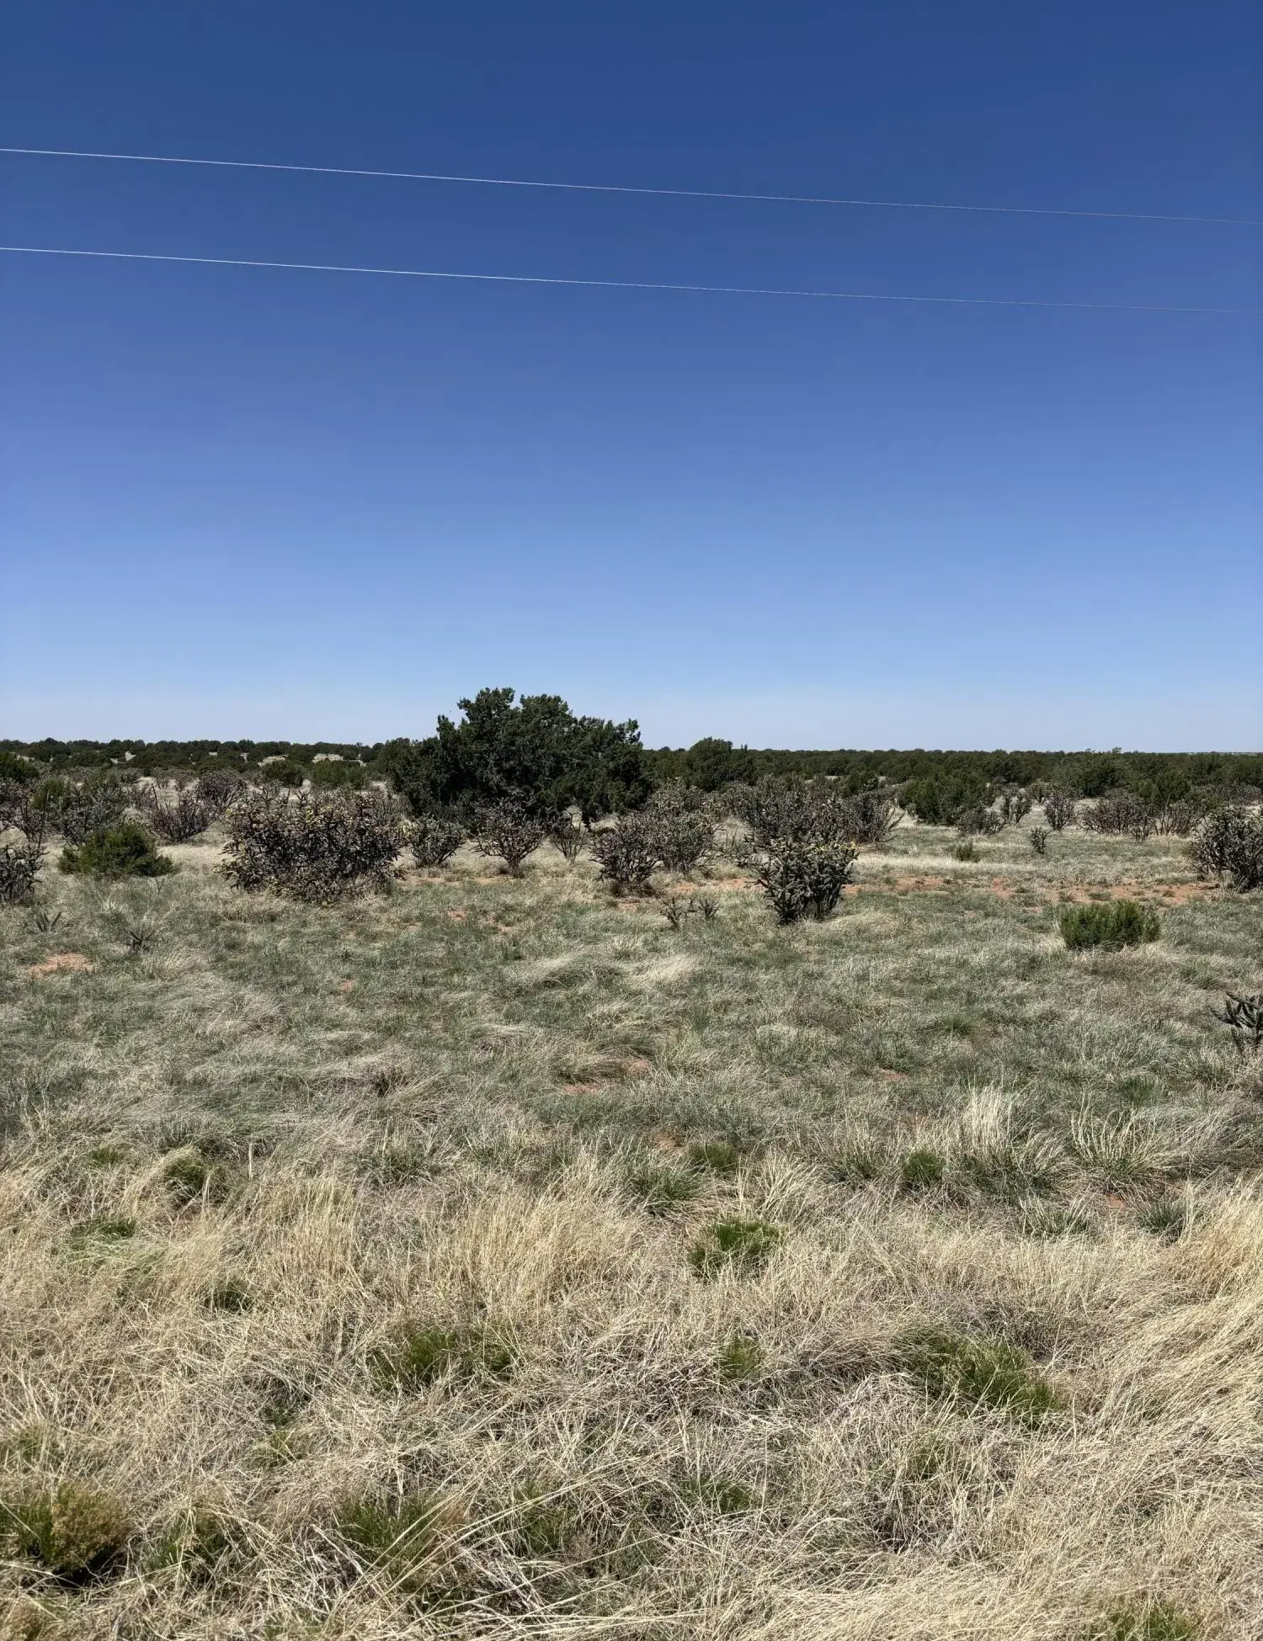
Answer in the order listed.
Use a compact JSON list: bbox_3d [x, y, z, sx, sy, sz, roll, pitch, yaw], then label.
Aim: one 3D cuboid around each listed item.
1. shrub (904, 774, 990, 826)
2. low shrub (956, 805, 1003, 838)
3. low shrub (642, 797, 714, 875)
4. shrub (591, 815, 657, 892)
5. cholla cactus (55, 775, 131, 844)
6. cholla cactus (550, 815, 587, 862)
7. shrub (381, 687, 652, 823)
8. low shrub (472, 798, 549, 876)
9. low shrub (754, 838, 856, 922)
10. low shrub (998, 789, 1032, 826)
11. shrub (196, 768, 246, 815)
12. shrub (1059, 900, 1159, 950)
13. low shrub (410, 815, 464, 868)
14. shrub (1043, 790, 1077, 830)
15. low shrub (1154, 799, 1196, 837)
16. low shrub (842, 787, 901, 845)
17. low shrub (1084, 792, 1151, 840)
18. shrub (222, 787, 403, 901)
[{"bbox_3d":[7.948,-0.546,31.921,2.139,1.264,1.925,1,3,14],"label":"shrub"},{"bbox_3d":[7.527,-0.002,27.341,0.980,0.710,0.890,1,3,15],"label":"low shrub"},{"bbox_3d":[0.683,0.228,18.456,1.030,1.120,0.980,0,3,2],"label":"low shrub"},{"bbox_3d":[-0.082,0.403,16.358,0.860,0.994,0.774,0,3,0],"label":"shrub"},{"bbox_3d":[-10.297,-0.178,24.141,1.340,1.370,1.200,-1,3,-23],"label":"cholla cactus"},{"bbox_3d":[-1.019,0.298,20.427,0.611,0.745,0.550,0,3,-3],"label":"cholla cactus"},{"bbox_3d":[-2.993,-1.747,32.891,6.997,3.436,6.158,0,3,-5],"label":"shrub"},{"bbox_3d":[-1.740,0.234,18.257,1.090,1.130,1.040,0,3,-5],"label":"low shrub"},{"bbox_3d":[1.844,0.614,13.459,1.060,0.850,0.950,0,3,8],"label":"low shrub"},{"bbox_3d":[9.575,-0.328,31.547,0.845,0.887,0.803,1,3,17],"label":"low shrub"},{"bbox_3d":[-11.462,-0.828,35.296,1.346,1.243,1.211,-1,3,-18],"label":"shrub"},{"bbox_3d":[4.518,0.960,11.932,0.935,0.419,0.748,2,3,21],"label":"shrub"},{"bbox_3d":[-2.996,0.321,19.457,0.822,0.784,0.740,0,3,-9],"label":"low shrub"},{"bbox_3d":[9.989,-0.254,29.525,0.730,0.990,0.690,1,3,19],"label":"shrub"},{"bbox_3d":[11.569,-0.029,26.878,0.870,0.810,0.780,1,3,23],"label":"low shrub"},{"bbox_3d":[4.700,-0.093,24.869,1.170,1.130,1.050,1,3,11],"label":"low shrub"},{"bbox_3d":[10.768,-0.152,27.946,1.527,0.945,1.221,2,3,21],"label":"low shrub"},{"bbox_3d":[-3.950,0.258,15.627,2.090,1.340,1.670,-1,3,-14],"label":"shrub"}]

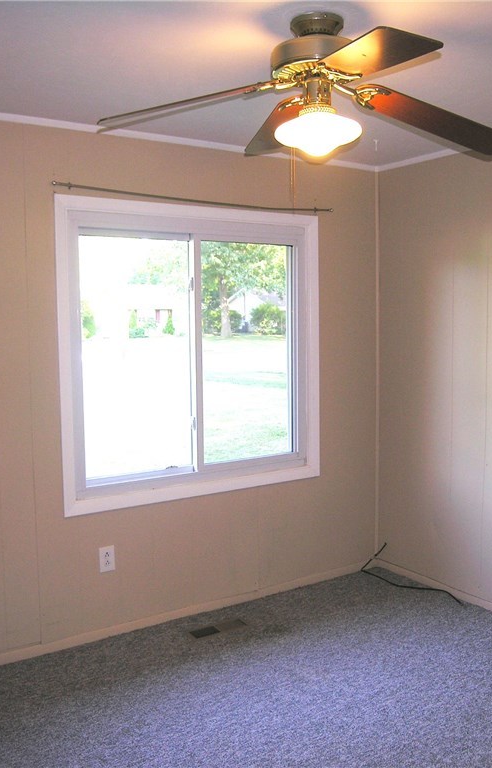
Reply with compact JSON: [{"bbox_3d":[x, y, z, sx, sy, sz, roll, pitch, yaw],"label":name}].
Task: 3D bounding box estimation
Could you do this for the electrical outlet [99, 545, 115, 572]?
[{"bbox_3d":[-0.660,0.837,3.391,0.076,0.120,0.008,-4,6,-33],"label":"electrical outlet"}]

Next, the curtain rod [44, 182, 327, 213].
[{"bbox_3d":[-0.185,-0.905,3.513,1.585,0.045,0.055,-4,6,-33],"label":"curtain rod"}]

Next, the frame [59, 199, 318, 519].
[{"bbox_3d":[-0.231,-0.157,3.621,1.490,1.458,0.090,-4,6,-33],"label":"frame"}]

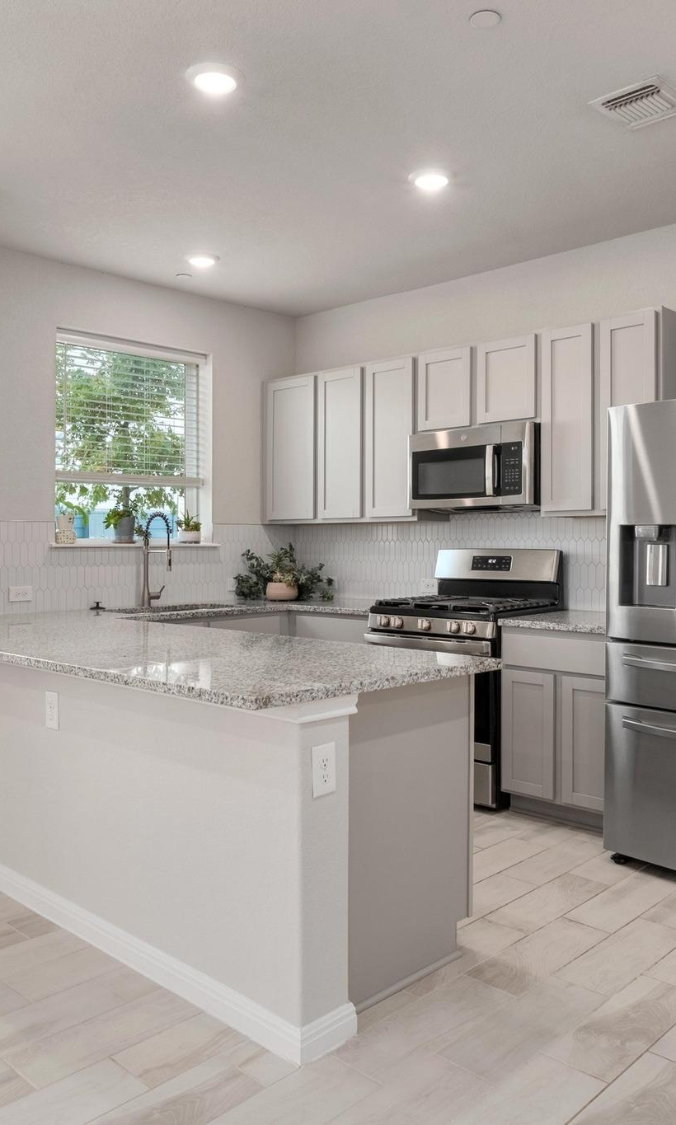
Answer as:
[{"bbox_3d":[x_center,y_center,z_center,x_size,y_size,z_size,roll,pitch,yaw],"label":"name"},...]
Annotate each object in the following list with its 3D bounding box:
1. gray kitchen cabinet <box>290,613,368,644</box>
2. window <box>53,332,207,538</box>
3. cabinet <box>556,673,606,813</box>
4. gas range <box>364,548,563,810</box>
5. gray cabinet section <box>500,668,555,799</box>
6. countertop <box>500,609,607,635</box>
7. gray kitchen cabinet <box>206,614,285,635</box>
[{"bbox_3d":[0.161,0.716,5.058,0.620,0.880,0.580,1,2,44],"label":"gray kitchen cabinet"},{"bbox_3d":[-1.130,-0.651,4.981,0.100,1.120,1.006,1,1,44],"label":"window"},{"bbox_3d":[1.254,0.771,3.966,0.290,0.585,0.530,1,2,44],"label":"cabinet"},{"bbox_3d":[0.636,0.566,4.450,0.757,1.217,0.670,1,1,44],"label":"gas range"},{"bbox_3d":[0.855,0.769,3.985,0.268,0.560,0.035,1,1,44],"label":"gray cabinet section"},{"bbox_3d":[1.161,0.270,4.032,0.578,0.032,0.635,1,1,44],"label":"countertop"},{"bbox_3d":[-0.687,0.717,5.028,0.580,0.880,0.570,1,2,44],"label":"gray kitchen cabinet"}]

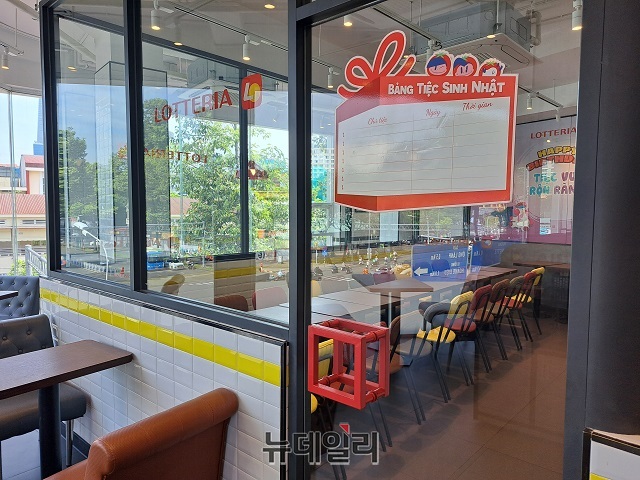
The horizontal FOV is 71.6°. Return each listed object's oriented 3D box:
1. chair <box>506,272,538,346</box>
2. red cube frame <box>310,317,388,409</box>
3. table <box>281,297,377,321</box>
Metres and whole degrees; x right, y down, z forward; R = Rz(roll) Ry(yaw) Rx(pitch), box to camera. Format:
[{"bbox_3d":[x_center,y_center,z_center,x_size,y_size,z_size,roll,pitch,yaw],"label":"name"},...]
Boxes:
[{"bbox_3d":[2.223,0.787,5.197,0.480,0.810,0.450,3,4,41],"label":"chair"},{"bbox_3d":[0.088,0.377,1.385,0.207,0.208,0.139,3,4,41],"label":"red cube frame"},{"bbox_3d":[0.053,0.904,3.571,0.620,0.750,0.460,3,4,41],"label":"table"}]

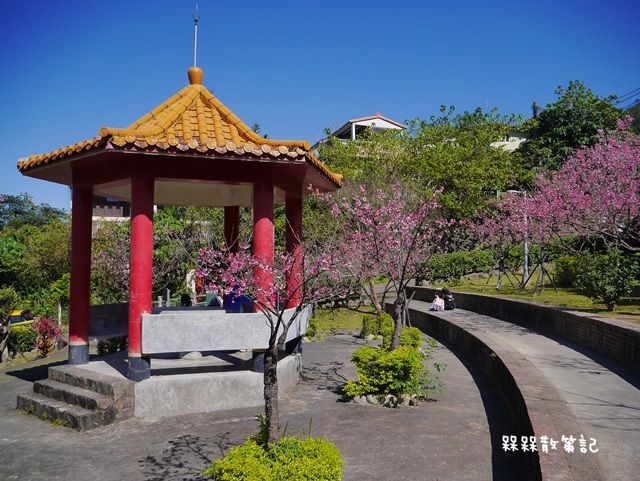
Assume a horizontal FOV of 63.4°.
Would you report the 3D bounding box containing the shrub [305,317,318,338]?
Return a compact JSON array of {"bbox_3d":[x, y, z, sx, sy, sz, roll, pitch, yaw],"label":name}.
[{"bbox_3d":[-0.374,2.535,14.884,0.800,0.660,0.750,0,-3,0],"label":"shrub"}]

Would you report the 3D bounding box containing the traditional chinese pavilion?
[{"bbox_3d":[-2.204,-0.501,9.183,5.400,5.250,4.800,-3,-4,41],"label":"traditional chinese pavilion"}]

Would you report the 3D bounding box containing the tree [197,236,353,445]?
[{"bbox_3d":[-0.415,1.078,4.698,1.400,2.100,1.350,0,-3,0],"label":"tree"}]

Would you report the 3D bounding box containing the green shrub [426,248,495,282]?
[{"bbox_3d":[6.788,1.199,24.851,3.300,1.650,1.600,0,-3,0],"label":"green shrub"}]

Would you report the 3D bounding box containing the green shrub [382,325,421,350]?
[{"bbox_3d":[1.909,2.332,11.991,0.970,0.660,0.900,0,-3,0],"label":"green shrub"}]

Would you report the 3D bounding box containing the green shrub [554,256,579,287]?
[{"bbox_3d":[10.080,1.248,20.857,1.150,1.220,1.100,0,-3,0],"label":"green shrub"}]

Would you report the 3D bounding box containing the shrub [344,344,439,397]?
[{"bbox_3d":[1.155,2.075,8.349,1.380,0.780,1.250,0,-3,0],"label":"shrub"}]

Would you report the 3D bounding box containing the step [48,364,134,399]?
[{"bbox_3d":[-3.453,2.091,7.748,1.930,0.180,0.330,-3,-4,41],"label":"step"}]

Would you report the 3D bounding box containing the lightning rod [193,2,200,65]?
[{"bbox_3d":[-2.231,-3.721,9.359,0.130,1.190,0.130,0,-3,0],"label":"lightning rod"}]

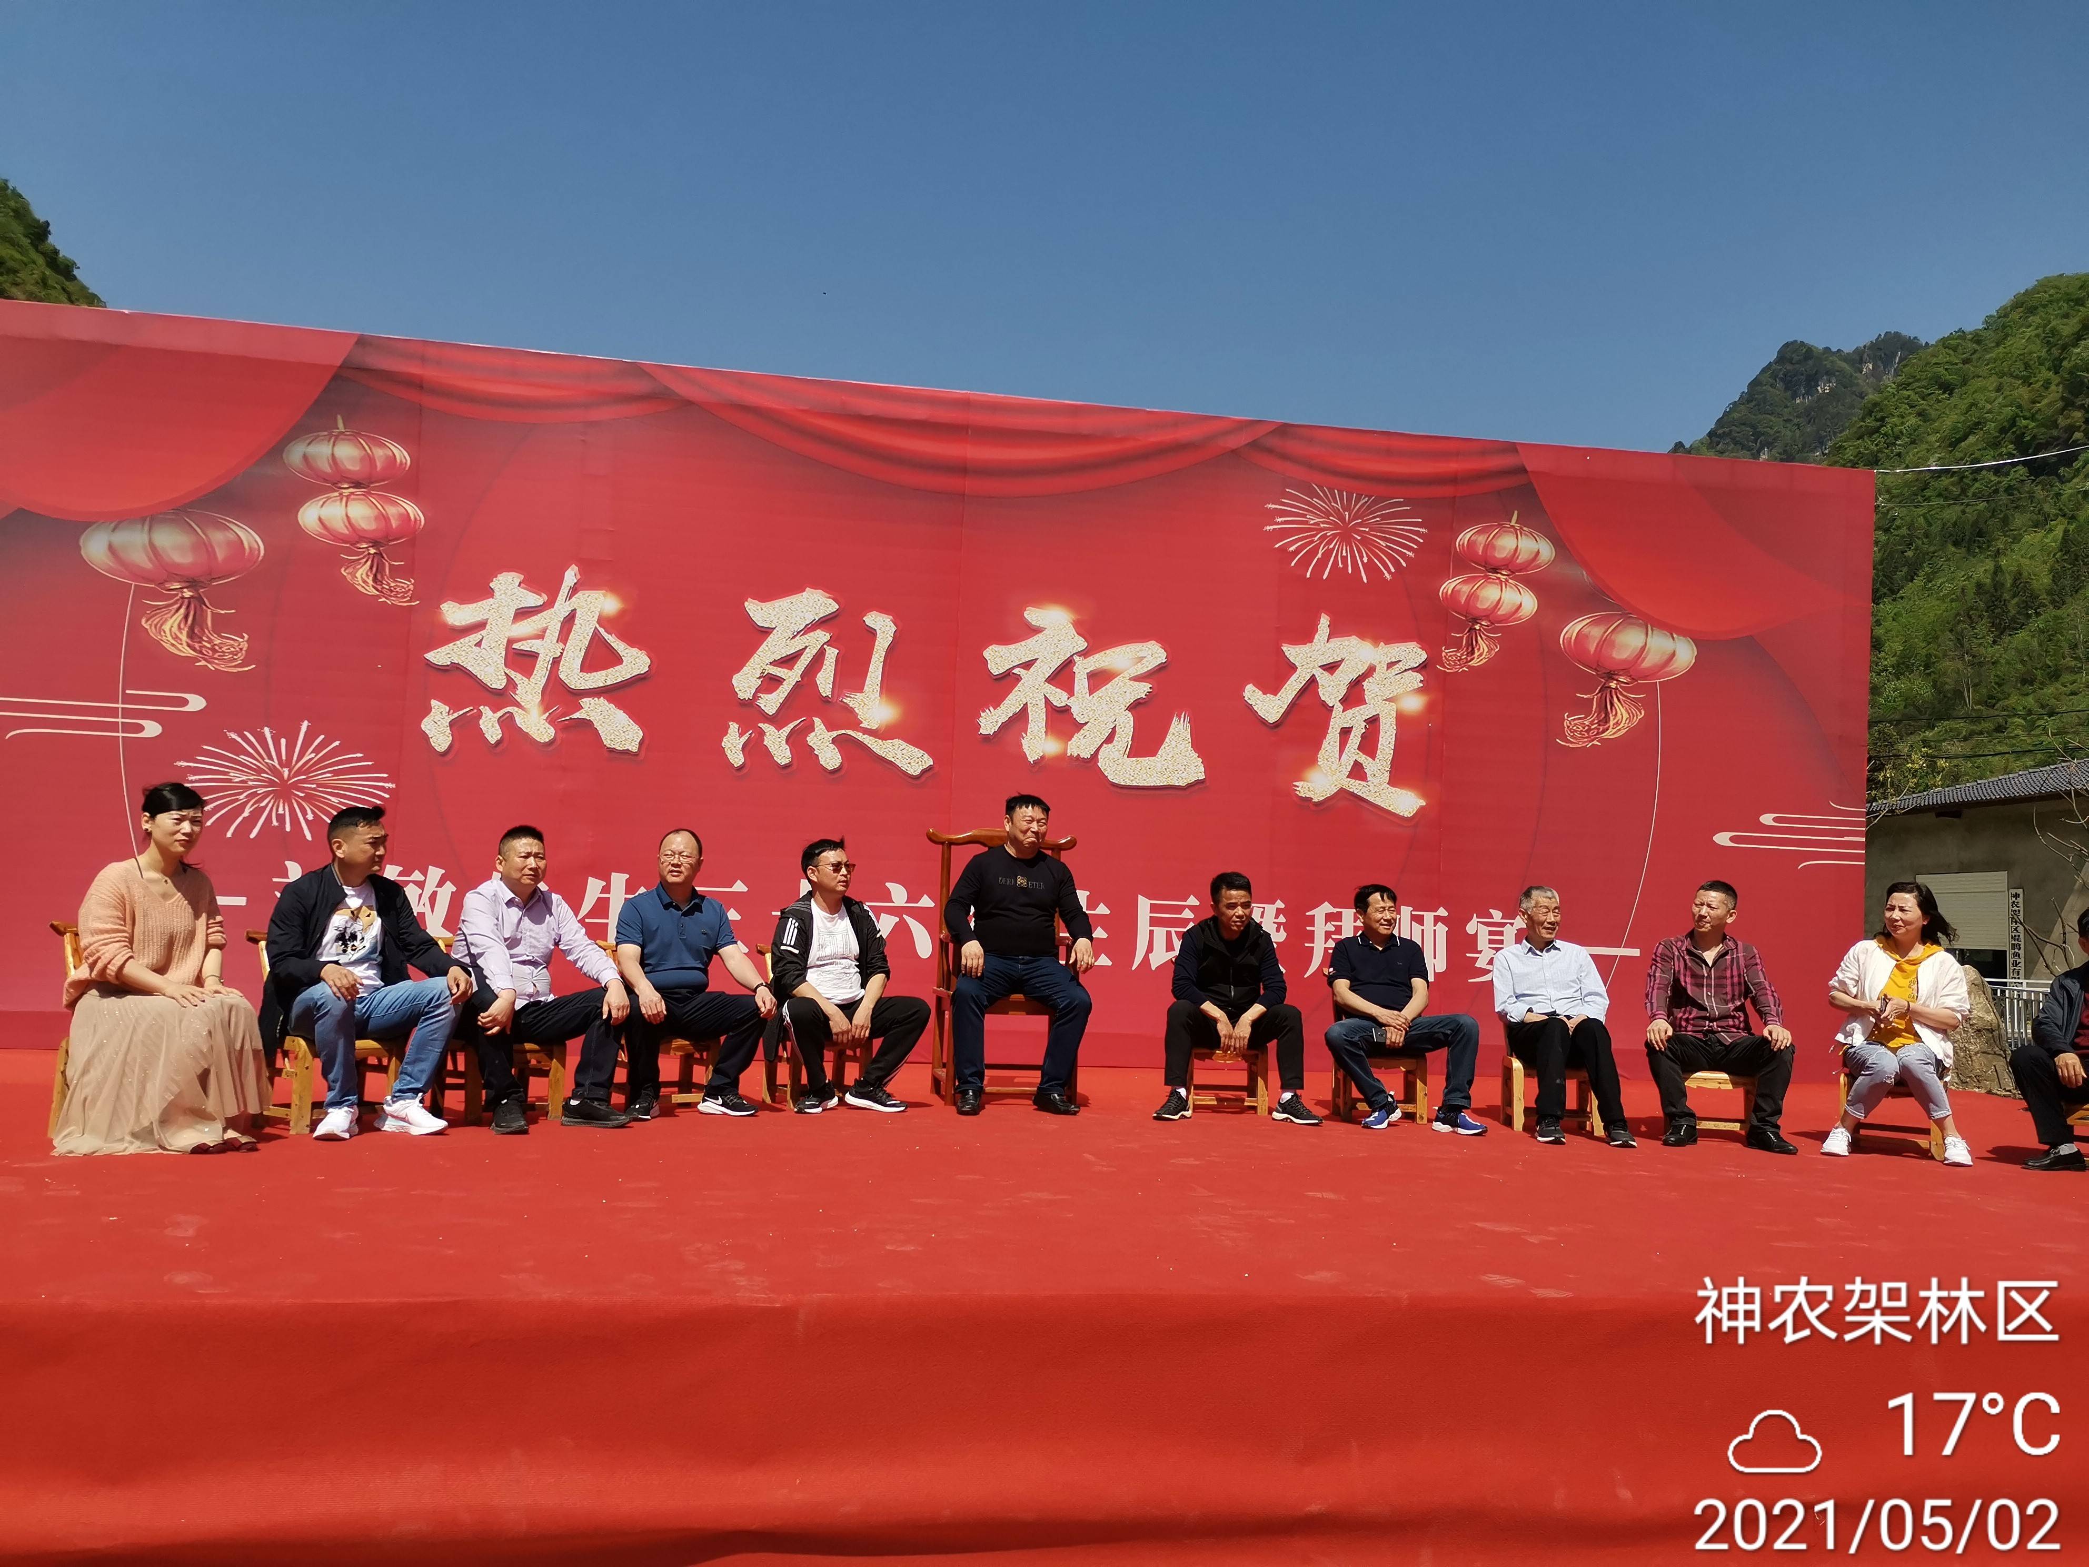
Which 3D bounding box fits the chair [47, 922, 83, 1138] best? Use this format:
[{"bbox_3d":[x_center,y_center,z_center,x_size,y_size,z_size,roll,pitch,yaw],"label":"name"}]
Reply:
[{"bbox_3d":[-3.093,0.874,5.680,0.454,0.726,0.444,1,-3,32],"label":"chair"}]

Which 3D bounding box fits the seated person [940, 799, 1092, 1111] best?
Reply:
[{"bbox_3d":[-0.120,0.737,7.254,0.626,1.372,0.686,3,-2,-10],"label":"seated person"}]

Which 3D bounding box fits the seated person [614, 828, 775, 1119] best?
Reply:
[{"bbox_3d":[-1.475,0.783,6.940,0.634,1.167,0.680,3,-2,-23],"label":"seated person"}]

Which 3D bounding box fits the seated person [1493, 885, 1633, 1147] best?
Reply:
[{"bbox_3d":[2.324,1.012,7.357,0.529,1.083,0.700,2,-2,6],"label":"seated person"}]

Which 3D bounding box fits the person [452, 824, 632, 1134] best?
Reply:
[{"bbox_3d":[-1.989,0.742,6.416,0.615,1.140,0.666,4,-3,-40],"label":"person"}]

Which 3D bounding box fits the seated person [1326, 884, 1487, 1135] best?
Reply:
[{"bbox_3d":[1.629,0.998,7.446,0.697,1.054,0.680,3,-2,2],"label":"seated person"}]

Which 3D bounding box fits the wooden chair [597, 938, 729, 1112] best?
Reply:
[{"bbox_3d":[-1.616,1.012,6.840,0.460,0.690,0.450,4,-2,-26],"label":"wooden chair"}]

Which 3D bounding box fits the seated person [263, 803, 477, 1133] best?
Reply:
[{"bbox_3d":[-2.542,0.690,6.178,0.656,1.180,0.646,0,-3,43],"label":"seated person"}]

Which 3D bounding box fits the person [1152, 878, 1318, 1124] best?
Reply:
[{"bbox_3d":[0.846,0.947,7.447,0.718,1.085,0.680,3,-2,-4],"label":"person"}]

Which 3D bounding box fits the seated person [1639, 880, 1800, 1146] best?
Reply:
[{"bbox_3d":[2.950,0.986,7.174,0.605,1.120,0.757,2,-2,18],"label":"seated person"}]

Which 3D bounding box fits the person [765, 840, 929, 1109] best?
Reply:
[{"bbox_3d":[-0.879,0.815,7.131,0.636,1.145,0.656,3,-3,-25],"label":"person"}]

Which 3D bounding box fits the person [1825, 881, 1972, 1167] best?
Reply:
[{"bbox_3d":[3.774,1.028,7.221,0.568,1.174,0.680,2,-2,25],"label":"person"}]

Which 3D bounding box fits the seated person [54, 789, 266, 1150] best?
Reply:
[{"bbox_3d":[-3.105,0.624,5.758,0.670,1.258,0.615,1,-2,36],"label":"seated person"}]

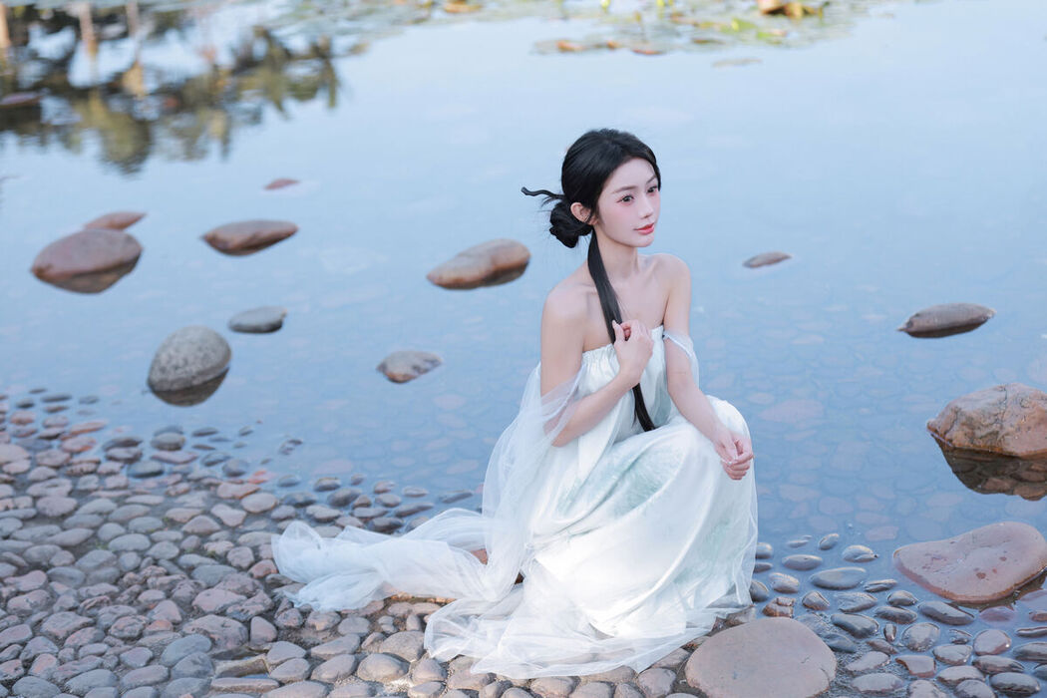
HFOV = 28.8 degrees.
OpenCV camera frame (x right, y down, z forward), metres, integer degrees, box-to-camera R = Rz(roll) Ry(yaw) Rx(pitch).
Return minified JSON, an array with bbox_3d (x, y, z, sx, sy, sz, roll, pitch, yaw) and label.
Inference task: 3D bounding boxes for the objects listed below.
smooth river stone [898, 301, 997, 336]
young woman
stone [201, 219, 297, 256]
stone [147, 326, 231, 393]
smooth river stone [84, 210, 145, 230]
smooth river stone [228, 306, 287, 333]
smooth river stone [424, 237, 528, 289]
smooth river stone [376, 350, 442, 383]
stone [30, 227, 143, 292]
[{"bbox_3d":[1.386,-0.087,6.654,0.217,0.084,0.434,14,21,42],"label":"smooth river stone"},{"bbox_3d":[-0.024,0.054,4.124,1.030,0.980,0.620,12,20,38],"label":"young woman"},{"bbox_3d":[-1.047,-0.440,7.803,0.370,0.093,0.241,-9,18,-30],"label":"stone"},{"bbox_3d":[-0.980,0.033,5.974,0.221,0.194,0.276,7,17,25],"label":"stone"},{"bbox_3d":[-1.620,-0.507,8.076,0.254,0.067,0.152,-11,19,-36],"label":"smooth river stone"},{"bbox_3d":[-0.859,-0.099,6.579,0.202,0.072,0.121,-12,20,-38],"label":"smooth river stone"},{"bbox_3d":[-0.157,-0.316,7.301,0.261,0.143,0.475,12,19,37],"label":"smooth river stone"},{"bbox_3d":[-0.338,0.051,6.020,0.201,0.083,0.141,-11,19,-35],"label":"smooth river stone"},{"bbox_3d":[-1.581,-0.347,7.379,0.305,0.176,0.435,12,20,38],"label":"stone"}]

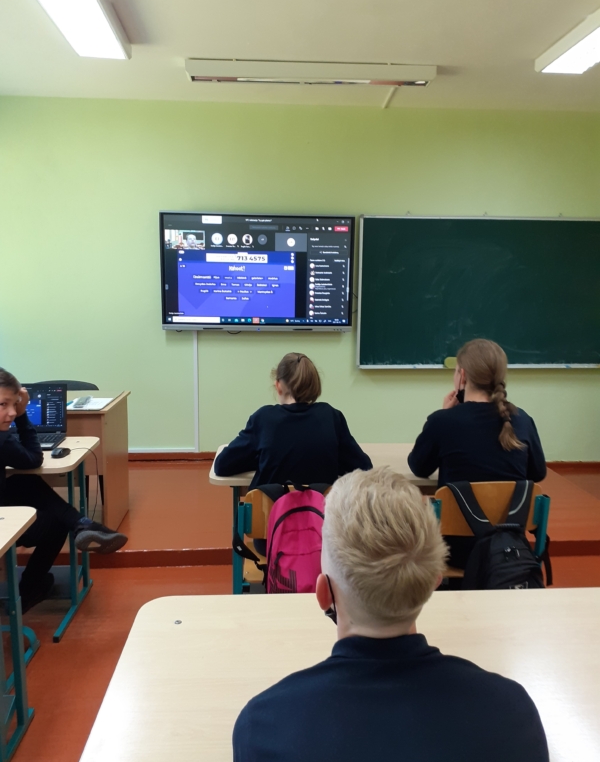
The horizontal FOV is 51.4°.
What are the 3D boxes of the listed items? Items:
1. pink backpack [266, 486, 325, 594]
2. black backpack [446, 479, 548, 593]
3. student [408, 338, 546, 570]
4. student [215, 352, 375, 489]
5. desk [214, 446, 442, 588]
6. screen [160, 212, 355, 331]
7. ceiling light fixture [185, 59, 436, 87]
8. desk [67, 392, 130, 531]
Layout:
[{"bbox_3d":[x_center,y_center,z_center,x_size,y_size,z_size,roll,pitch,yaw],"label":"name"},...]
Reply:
[{"bbox_3d":[0.022,0.592,2.092,0.275,0.460,0.200,0,8,-3],"label":"pink backpack"},{"bbox_3d":[0.663,0.645,2.138,0.330,0.520,0.220,0,8,-3],"label":"black backpack"},{"bbox_3d":[0.670,0.485,2.500,0.520,1.305,0.620,0,8,-3],"label":"student"},{"bbox_3d":[-0.031,0.504,2.502,0.600,1.255,0.640,0,8,-3],"label":"student"},{"bbox_3d":[0.267,0.719,2.758,1.280,0.760,0.580,0,8,-3],"label":"desk"},{"bbox_3d":[-0.317,-0.830,4.821,1.490,0.895,0.090,0,8,-4],"label":"screen"},{"bbox_3d":[0.077,-1.969,4.010,1.570,0.070,0.220,0,8,-4],"label":"ceiling light fixture"},{"bbox_3d":[-1.642,0.493,3.584,1.220,0.760,0.650,0,8,-3],"label":"desk"}]

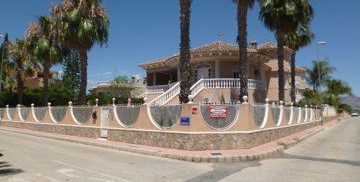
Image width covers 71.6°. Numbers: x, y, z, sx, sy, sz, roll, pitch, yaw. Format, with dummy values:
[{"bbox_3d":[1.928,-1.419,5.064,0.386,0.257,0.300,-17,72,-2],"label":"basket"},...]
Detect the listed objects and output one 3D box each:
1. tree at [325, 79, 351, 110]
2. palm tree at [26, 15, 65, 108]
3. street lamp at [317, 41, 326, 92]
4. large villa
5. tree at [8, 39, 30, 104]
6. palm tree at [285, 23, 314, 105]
[{"bbox_3d":[32.893,1.736,52.042,5.420,8.330,5.420,0,-5,0],"label":"tree"},{"bbox_3d":[-11.603,-1.687,21.523,3.240,9.940,3.240,0,-5,0],"label":"palm tree"},{"bbox_3d":[17.431,-1.002,30.457,1.150,10.300,0.300,-4,-6,37],"label":"street lamp"},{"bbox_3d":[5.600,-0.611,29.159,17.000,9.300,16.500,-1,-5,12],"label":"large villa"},{"bbox_3d":[-16.193,-0.845,25.164,2.400,8.880,2.400,0,-5,0],"label":"tree"},{"bbox_3d":[11.492,-1.514,24.519,2.920,10.100,2.920,0,-5,0],"label":"palm tree"}]

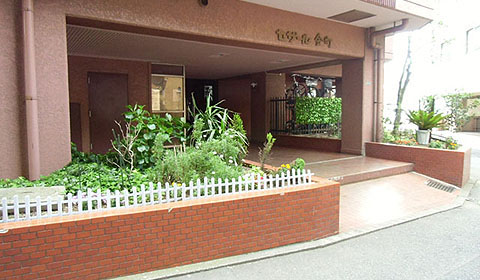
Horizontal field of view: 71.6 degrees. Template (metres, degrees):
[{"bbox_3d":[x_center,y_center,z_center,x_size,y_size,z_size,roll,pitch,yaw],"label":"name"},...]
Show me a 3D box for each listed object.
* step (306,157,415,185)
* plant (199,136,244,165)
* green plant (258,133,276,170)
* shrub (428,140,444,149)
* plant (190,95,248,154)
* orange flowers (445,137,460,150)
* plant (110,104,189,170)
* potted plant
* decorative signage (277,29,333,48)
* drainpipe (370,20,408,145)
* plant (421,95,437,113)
[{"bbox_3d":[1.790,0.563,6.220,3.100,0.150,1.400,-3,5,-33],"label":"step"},{"bbox_3d":[-0.253,0.157,4.550,0.600,0.440,0.550,-3,5,-33],"label":"plant"},{"bbox_3d":[0.372,0.149,4.500,0.240,0.540,0.240,-3,5,-33],"label":"green plant"},{"bbox_3d":[4.015,0.092,6.800,0.320,0.190,0.300,-3,5,-33],"label":"shrub"},{"bbox_3d":[-0.311,-0.220,5.050,0.850,0.950,0.800,-3,5,-33],"label":"plant"},{"bbox_3d":[4.119,0.068,6.450,0.300,0.290,0.290,-3,5,-33],"label":"orange flowers"},{"bbox_3d":[-1.277,-0.050,4.750,1.000,0.950,0.800,-3,5,-33],"label":"plant"},{"bbox_3d":[4.024,-0.260,7.200,0.800,0.760,0.800,-3,5,-33],"label":"potted plant"},{"bbox_3d":[1.321,-2.009,6.643,1.560,0.250,0.050,-3,5,-33],"label":"decorative signage"},{"bbox_3d":[3.423,-1.240,7.658,0.500,2.750,0.750,-3,5,-33],"label":"drainpipe"},{"bbox_3d":[7.080,-1.333,12.500,0.620,0.800,0.600,-3,5,-33],"label":"plant"}]

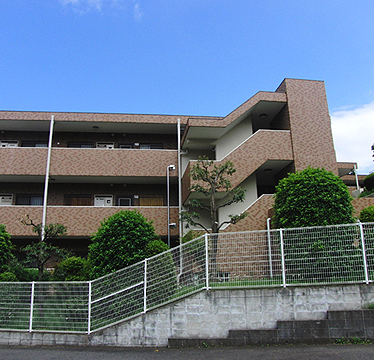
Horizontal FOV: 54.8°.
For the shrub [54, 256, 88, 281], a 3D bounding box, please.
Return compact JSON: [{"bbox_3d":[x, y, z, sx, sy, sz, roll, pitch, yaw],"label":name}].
[{"bbox_3d":[-4.398,3.702,13.730,1.372,1.546,1.372,-1,-15,0],"label":"shrub"}]

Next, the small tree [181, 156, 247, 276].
[{"bbox_3d":[0.940,1.261,12.374,2.260,4.342,2.147,-1,-15,0],"label":"small tree"}]

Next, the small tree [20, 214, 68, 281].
[{"bbox_3d":[-5.356,3.129,13.469,1.794,3.715,1.704,-1,-15,0],"label":"small tree"}]

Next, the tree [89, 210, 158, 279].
[{"bbox_3d":[-2.150,2.716,12.322,2.419,3.385,2.419,-1,-15,0],"label":"tree"}]

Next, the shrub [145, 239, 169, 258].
[{"bbox_3d":[-0.994,2.979,12.352,1.131,1.932,1.131,-1,-15,0],"label":"shrub"}]

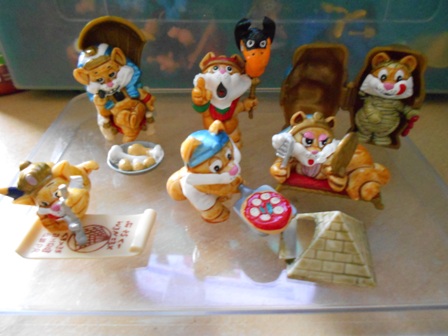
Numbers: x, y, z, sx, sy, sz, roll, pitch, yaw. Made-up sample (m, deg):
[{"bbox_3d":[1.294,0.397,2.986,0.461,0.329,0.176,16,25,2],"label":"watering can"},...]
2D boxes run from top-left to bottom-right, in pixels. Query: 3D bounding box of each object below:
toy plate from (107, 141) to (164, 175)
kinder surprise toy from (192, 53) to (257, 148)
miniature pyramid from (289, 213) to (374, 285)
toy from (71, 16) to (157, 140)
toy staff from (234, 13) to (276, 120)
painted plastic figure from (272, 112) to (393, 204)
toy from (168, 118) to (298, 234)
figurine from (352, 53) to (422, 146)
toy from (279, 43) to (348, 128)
[{"bbox_3d":[-0.037,-0.005,0.140,0.022,0.006,0.022,0,36,0],"label":"toy plate"},{"bbox_3d":[0.000,-0.029,0.144,0.026,0.040,0.021,2,36,2],"label":"kinder surprise toy"},{"bbox_3d":[0.030,0.018,0.100,0.026,0.015,0.025,6,36,8],"label":"miniature pyramid"},{"bbox_3d":[-0.047,-0.039,0.150,0.028,0.049,0.029,-7,34,-14],"label":"toy"},{"bbox_3d":[0.011,-0.038,0.132,0.016,0.039,0.013,-2,36,-2],"label":"toy staff"},{"bbox_3d":[0.038,-0.006,0.118,0.039,0.032,0.021,9,37,13],"label":"painted plastic figure"},{"bbox_3d":[0.002,0.002,0.107,0.040,0.033,0.025,20,40,25],"label":"toy"},{"bbox_3d":[0.071,-0.032,0.148,0.026,0.041,0.018,18,38,25],"label":"figurine"},{"bbox_3d":[0.039,-0.035,0.151,0.028,0.041,0.012,4,34,6],"label":"toy"}]

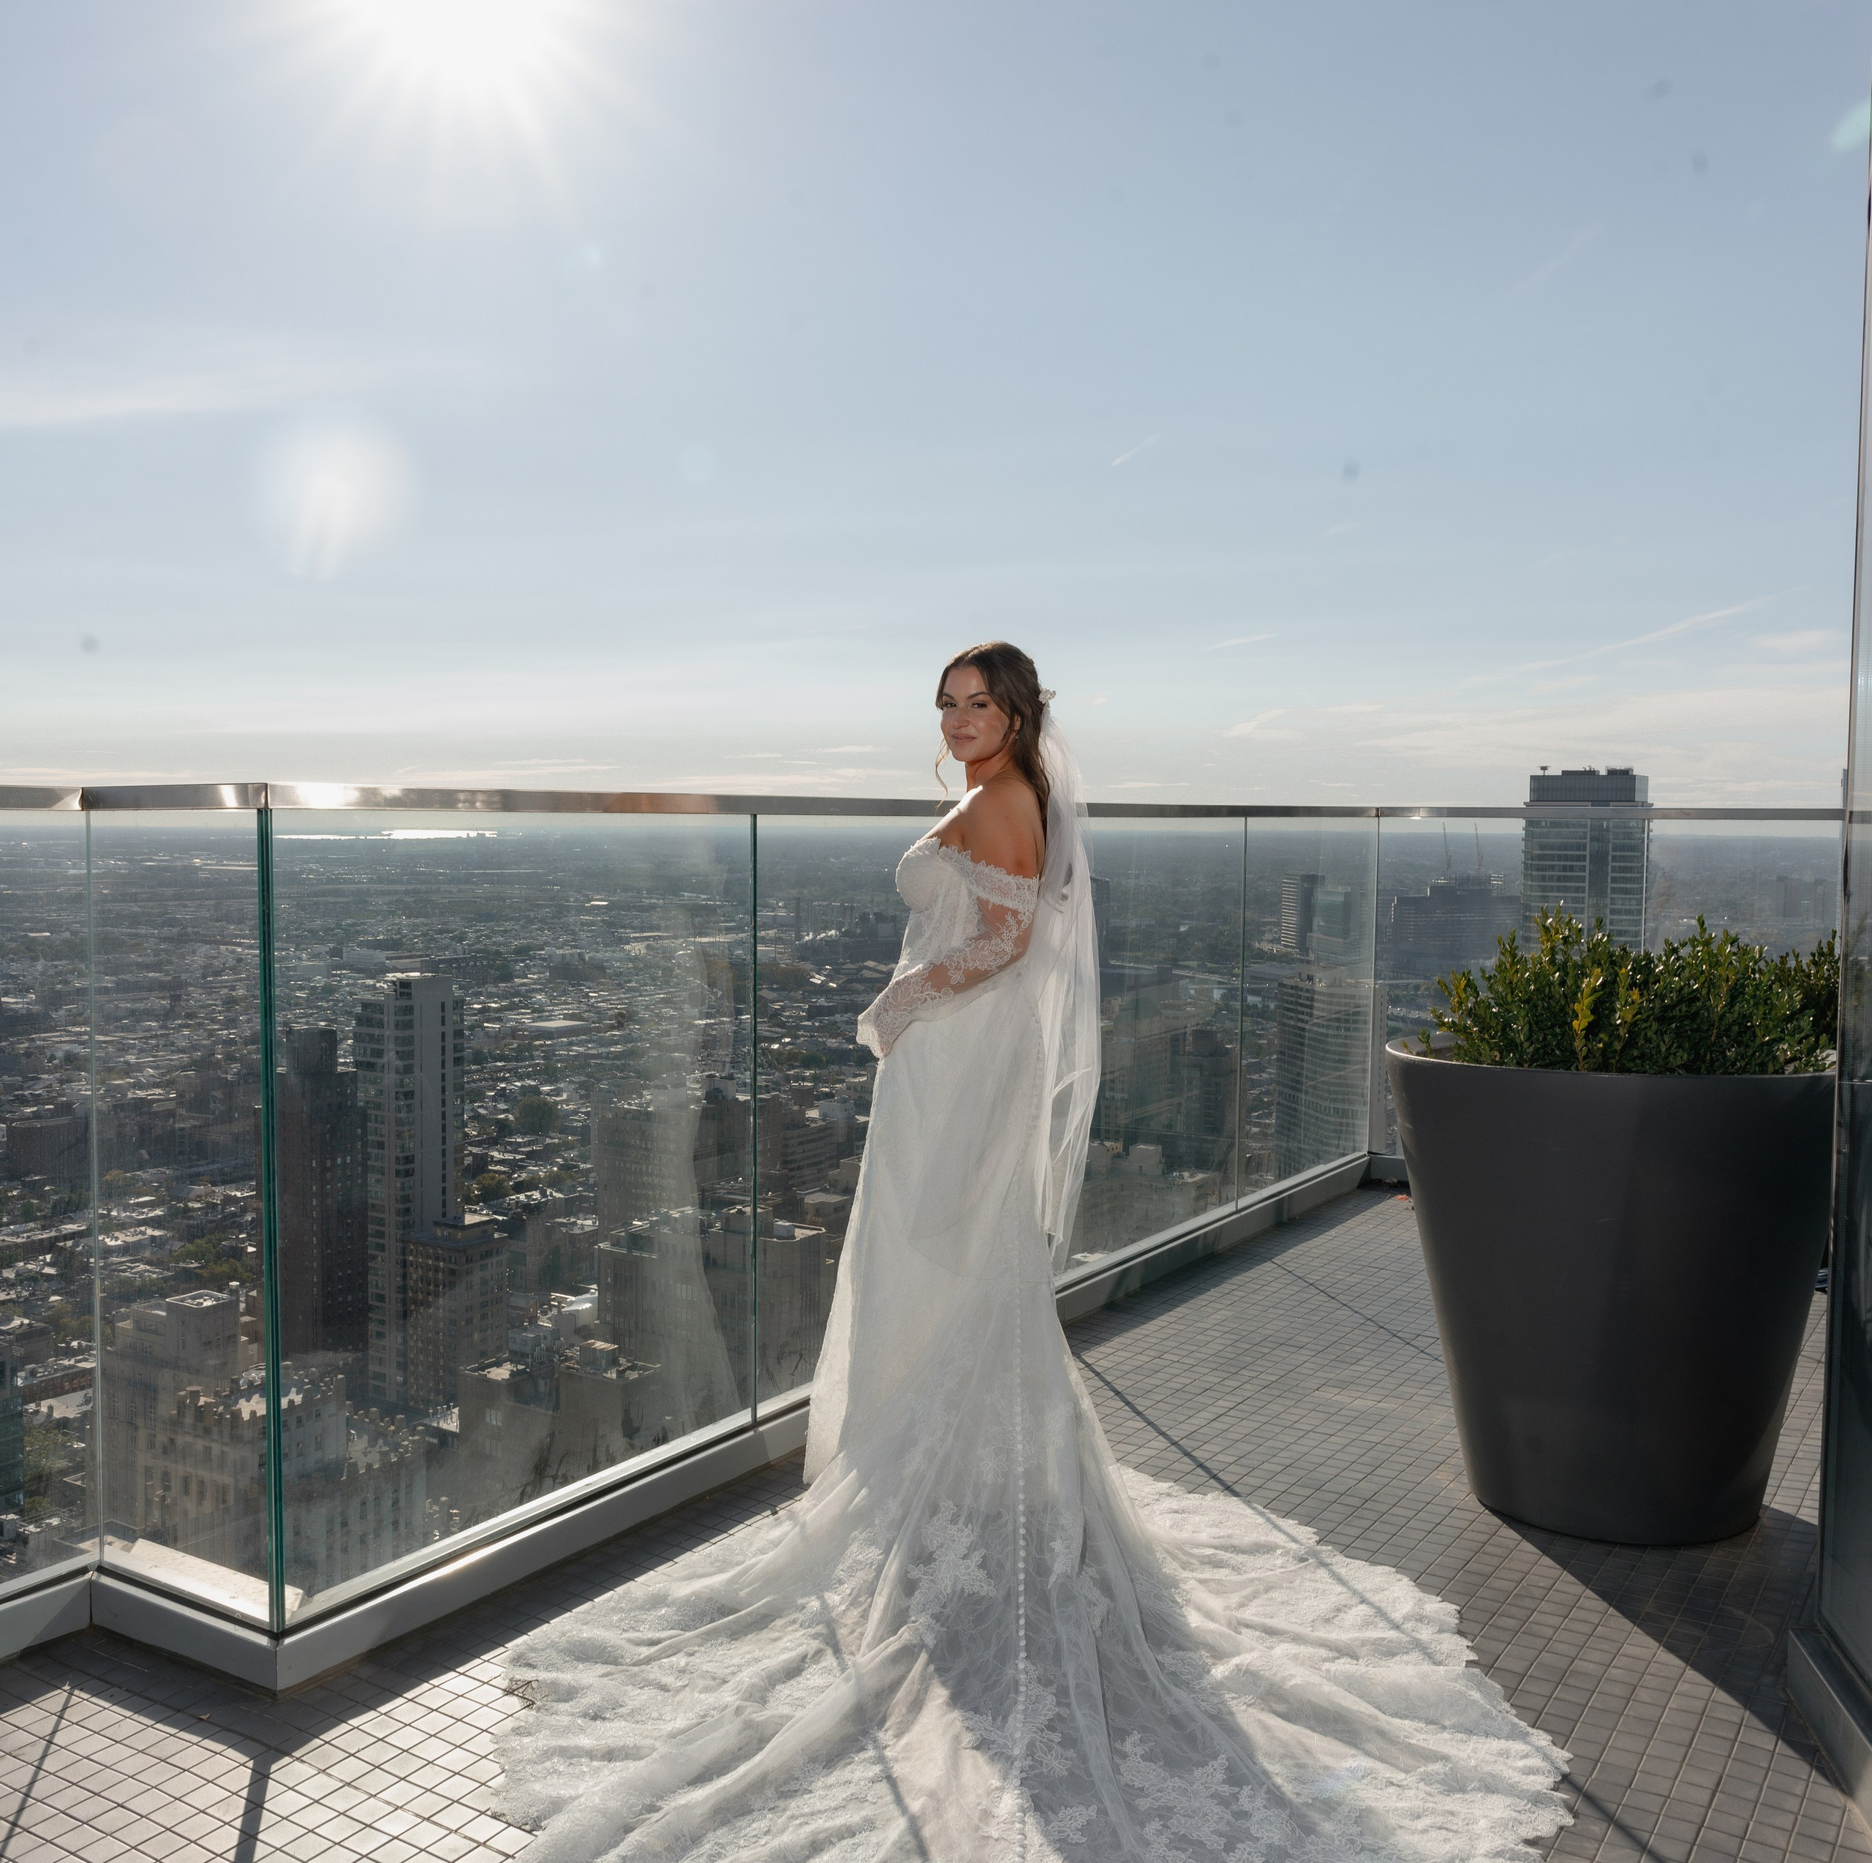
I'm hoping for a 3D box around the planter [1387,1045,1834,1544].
[{"bbox_3d":[1.356,0.676,3.728,0.909,0.901,0.909,0,3,0],"label":"planter"}]

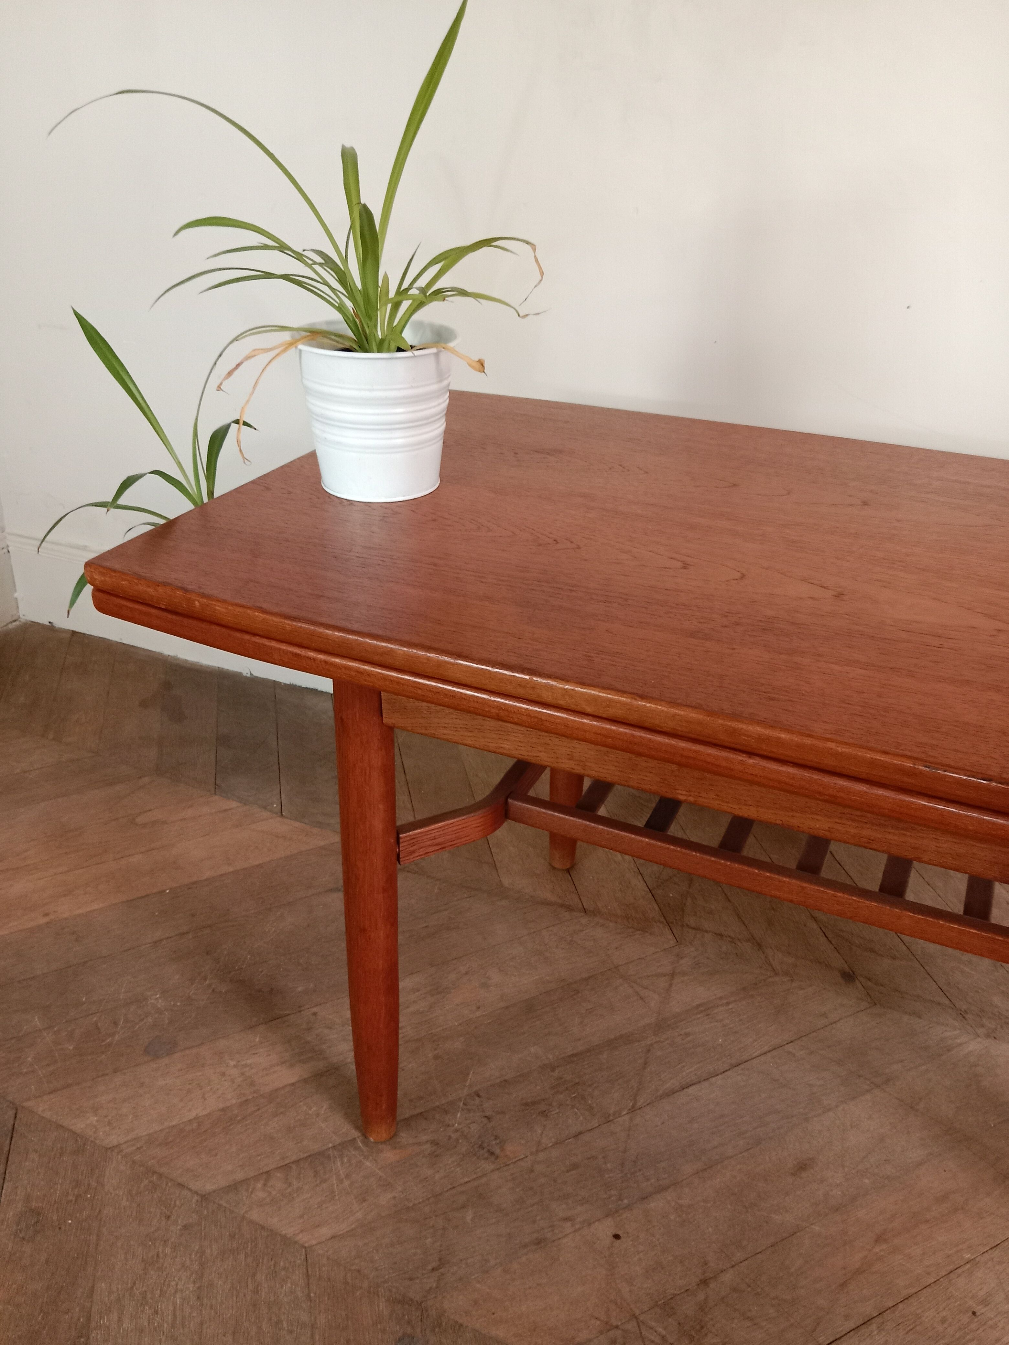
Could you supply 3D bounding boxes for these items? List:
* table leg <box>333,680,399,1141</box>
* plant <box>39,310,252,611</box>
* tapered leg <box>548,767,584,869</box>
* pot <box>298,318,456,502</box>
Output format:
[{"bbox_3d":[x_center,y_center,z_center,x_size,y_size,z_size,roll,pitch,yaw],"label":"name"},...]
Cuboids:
[{"bbox_3d":[-0.108,0.212,0.862,0.046,0.505,0.046,2,30,-1],"label":"table leg"},{"bbox_3d":[-0.313,-0.188,0.915,0.190,0.270,0.180,-10,31,-17],"label":"plant"},{"bbox_3d":[0.077,0.023,1.190,0.044,0.500,0.044,14,34,20],"label":"tapered leg"},{"bbox_3d":[-0.104,-0.214,0.861,0.135,0.119,0.135,0,30,0],"label":"pot"}]

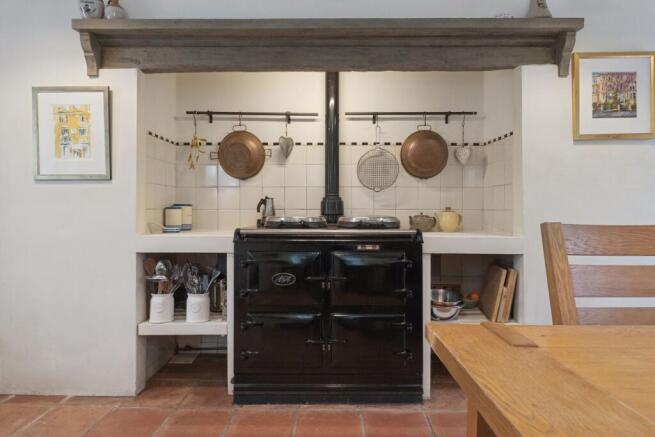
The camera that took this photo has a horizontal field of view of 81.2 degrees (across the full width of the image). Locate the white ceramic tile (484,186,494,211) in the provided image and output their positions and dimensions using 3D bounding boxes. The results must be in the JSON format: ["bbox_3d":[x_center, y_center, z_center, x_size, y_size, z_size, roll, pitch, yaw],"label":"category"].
[{"bbox_3d":[1.073,-0.131,2.534,0.010,0.150,0.150,0,1,0],"label":"white ceramic tile"}]

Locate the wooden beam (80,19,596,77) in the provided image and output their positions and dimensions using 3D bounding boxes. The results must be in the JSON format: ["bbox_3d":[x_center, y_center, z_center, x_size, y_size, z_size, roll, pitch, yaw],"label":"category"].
[{"bbox_3d":[0.005,-0.870,2.005,2.560,0.253,0.200,0,1,0],"label":"wooden beam"}]

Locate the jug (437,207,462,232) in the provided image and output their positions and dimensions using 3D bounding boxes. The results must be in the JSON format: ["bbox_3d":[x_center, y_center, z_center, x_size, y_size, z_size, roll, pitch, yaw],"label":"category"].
[{"bbox_3d":[0.805,0.007,2.520,0.172,0.170,0.130,0,1,0],"label":"jug"}]

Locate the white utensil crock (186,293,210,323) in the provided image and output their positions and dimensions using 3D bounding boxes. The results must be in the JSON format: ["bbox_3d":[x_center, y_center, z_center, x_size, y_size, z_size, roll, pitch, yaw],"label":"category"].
[{"bbox_3d":[-0.739,0.510,2.190,0.136,0.152,0.136,0,1,-6],"label":"white utensil crock"}]

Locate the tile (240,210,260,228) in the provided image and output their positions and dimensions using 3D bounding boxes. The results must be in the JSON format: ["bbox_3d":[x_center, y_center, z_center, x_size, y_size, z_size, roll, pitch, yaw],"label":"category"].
[{"bbox_3d":[-0.516,0.014,2.605,0.152,0.143,0.010,0,1,0],"label":"tile"}]

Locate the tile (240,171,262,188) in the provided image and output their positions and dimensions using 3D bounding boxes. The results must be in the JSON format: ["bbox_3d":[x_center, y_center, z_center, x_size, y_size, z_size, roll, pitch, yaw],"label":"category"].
[{"bbox_3d":[-0.523,-0.292,2.630,0.154,0.150,0.010,0,1,0],"label":"tile"}]

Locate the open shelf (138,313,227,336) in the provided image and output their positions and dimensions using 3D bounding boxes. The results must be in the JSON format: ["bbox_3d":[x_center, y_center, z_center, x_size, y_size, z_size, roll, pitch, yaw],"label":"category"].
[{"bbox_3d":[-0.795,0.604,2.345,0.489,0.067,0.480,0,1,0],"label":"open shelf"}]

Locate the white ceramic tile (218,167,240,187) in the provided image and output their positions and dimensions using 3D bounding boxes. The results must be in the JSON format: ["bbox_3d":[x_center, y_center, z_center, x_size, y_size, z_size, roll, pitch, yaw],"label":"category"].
[{"bbox_3d":[-0.676,-0.292,2.630,0.150,0.150,0.010,0,1,0],"label":"white ceramic tile"}]

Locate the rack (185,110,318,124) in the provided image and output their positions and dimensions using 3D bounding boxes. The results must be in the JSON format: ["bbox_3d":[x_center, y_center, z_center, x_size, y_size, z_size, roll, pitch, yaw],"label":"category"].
[{"bbox_3d":[-0.497,-0.677,2.560,0.880,0.072,0.085,0,1,0],"label":"rack"}]

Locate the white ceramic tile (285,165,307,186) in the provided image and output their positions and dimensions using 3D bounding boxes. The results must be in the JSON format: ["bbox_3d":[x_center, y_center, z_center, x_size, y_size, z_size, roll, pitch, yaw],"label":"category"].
[{"bbox_3d":[-0.220,-0.296,2.660,0.153,0.153,0.010,0,1,0],"label":"white ceramic tile"}]

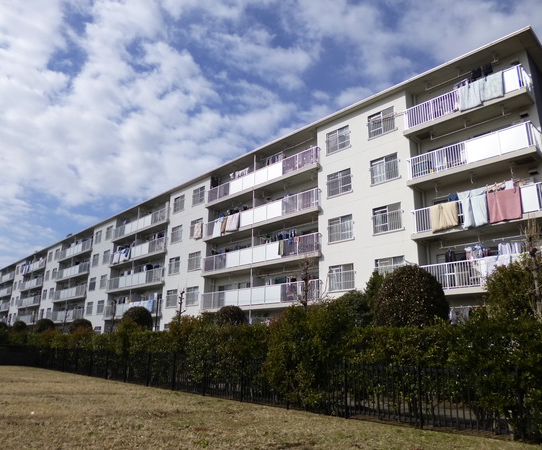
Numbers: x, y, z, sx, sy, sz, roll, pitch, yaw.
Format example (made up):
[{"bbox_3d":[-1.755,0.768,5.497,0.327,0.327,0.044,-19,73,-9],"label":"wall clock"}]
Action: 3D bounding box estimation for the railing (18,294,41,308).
[{"bbox_3d":[-35.853,11.712,62.925,1.250,1.320,11.637,15,-21,-42],"label":"railing"}]

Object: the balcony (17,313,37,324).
[{"bbox_3d":[-35.795,14.210,61.755,1.177,1.375,11.229,15,-21,-42],"label":"balcony"}]

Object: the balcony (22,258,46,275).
[{"bbox_3d":[-35.841,6.682,64.526,1.300,1.350,11.366,15,-21,-42],"label":"balcony"}]

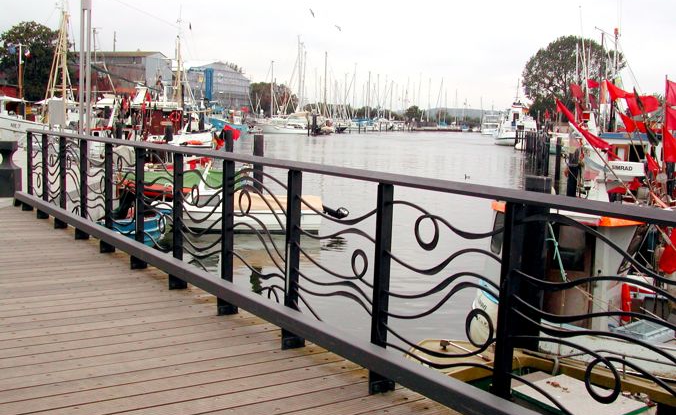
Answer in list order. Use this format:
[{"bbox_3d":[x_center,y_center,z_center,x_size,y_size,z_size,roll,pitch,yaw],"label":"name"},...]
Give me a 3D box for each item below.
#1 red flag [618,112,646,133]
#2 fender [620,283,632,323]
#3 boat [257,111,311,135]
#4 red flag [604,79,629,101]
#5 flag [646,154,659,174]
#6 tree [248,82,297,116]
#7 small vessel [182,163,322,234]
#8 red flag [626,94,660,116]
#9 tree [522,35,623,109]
[{"bbox_3d":[5.357,-1.546,13.500,0.500,0.370,0.120,2,7,0],"label":"red flag"},{"bbox_3d":[4.354,1.441,11.200,0.160,0.580,0.160,4,7,17],"label":"fender"},{"bbox_3d":[-10.093,-16.036,140.000,9.400,4.300,3.200,1,7,-9],"label":"boat"},{"bbox_3d":[5.594,-2.333,14.800,0.480,0.370,0.140,4,7,17],"label":"red flag"},{"bbox_3d":[5.933,-0.811,14.000,0.220,0.360,0.120,4,7,17],"label":"flag"},{"bbox_3d":[-14.563,-23.346,165.000,10.600,8.600,9.500,2,7,0],"label":"tree"},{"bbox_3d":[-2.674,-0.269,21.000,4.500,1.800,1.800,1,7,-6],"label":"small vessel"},{"bbox_3d":[5.558,-1.856,13.500,0.610,0.410,0.120,2,7,0],"label":"red flag"},{"bbox_3d":[36.971,-20.181,117.000,14.800,13.200,14.000,4,7,17],"label":"tree"}]

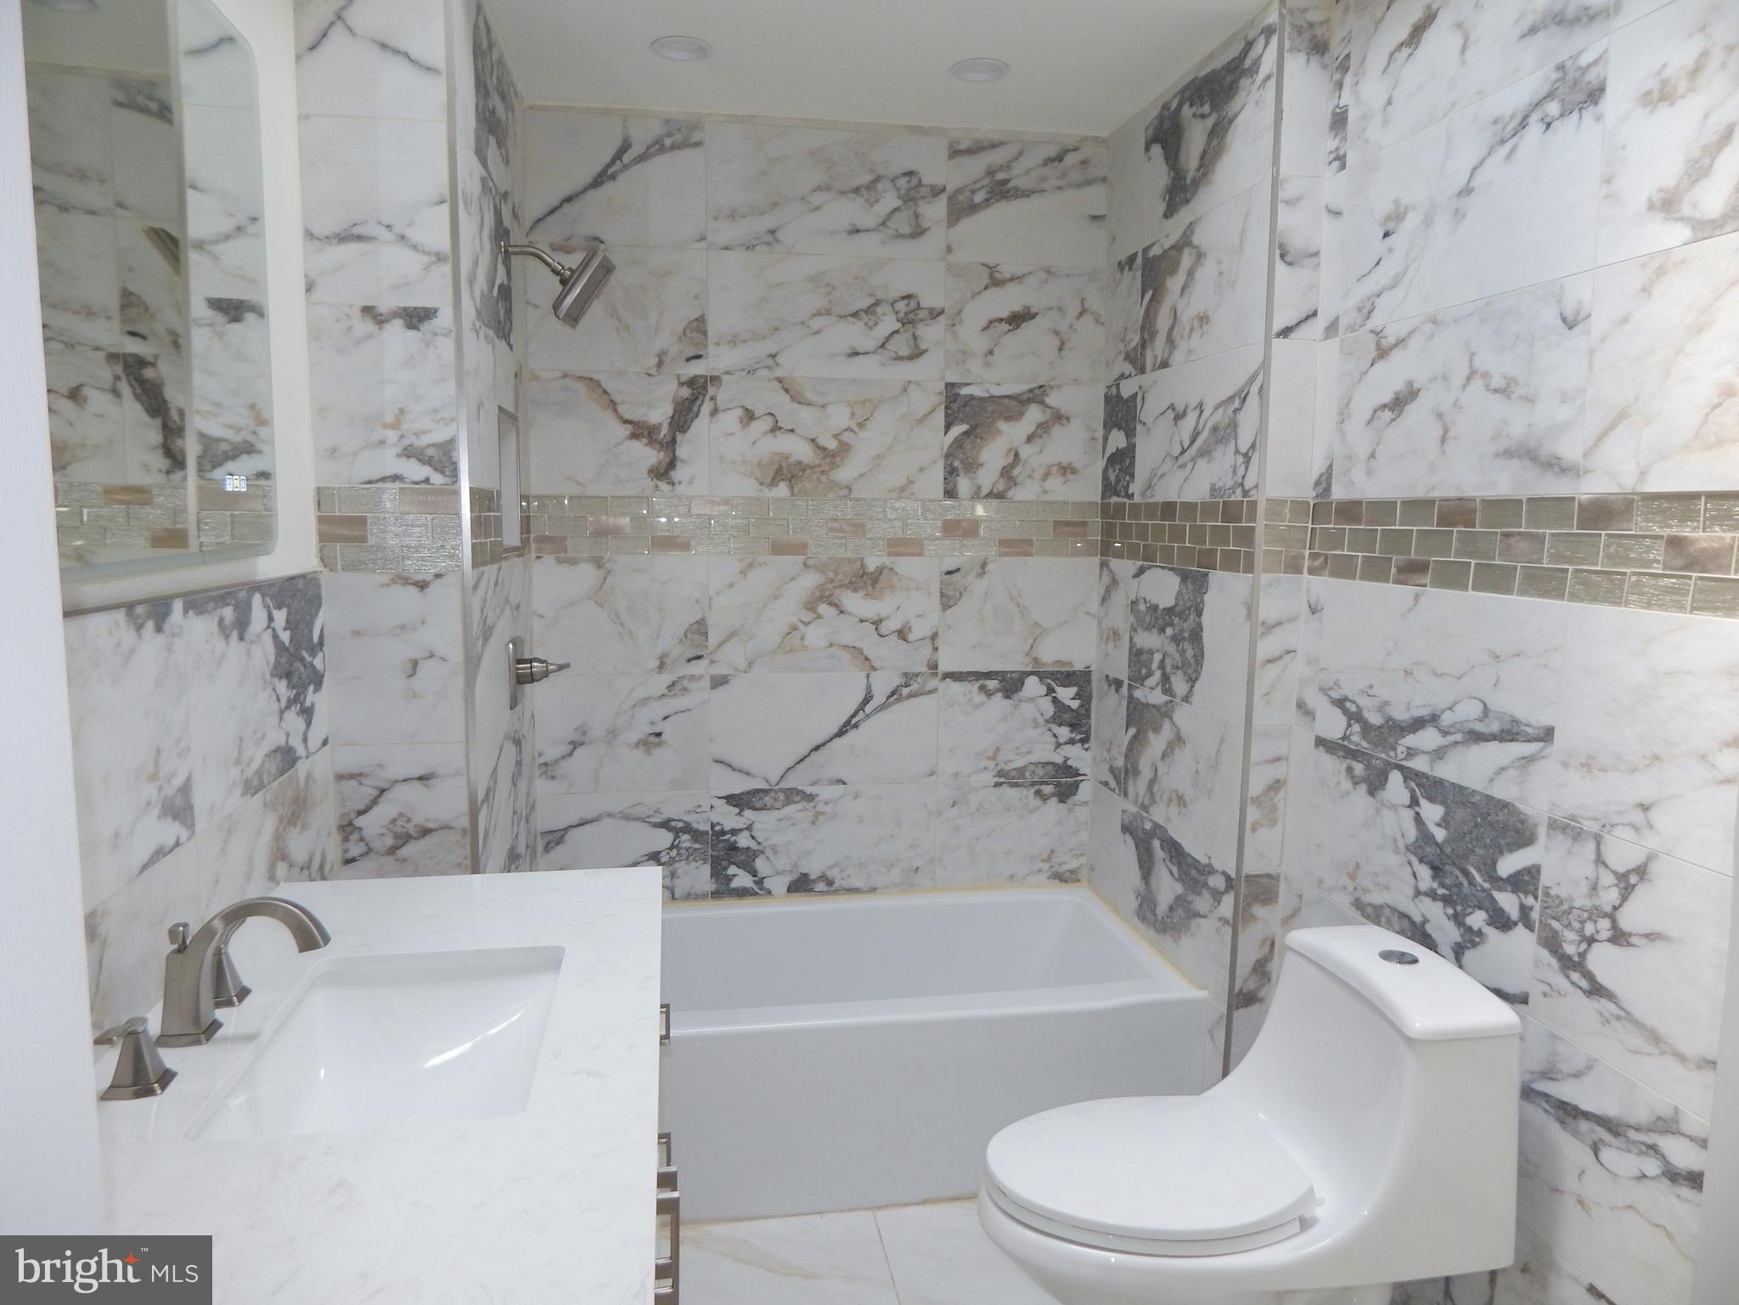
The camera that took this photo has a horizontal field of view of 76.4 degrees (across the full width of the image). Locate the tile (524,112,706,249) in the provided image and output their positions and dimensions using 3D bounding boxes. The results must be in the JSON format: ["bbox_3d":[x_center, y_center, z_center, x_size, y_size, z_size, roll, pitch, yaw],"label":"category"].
[{"bbox_3d":[-0.619,-1.144,2.693,0.436,0.301,0.012,-1,7,-8],"label":"tile"}]

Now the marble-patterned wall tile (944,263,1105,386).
[{"bbox_3d":[0.410,-0.849,2.878,0.428,0.296,0.010,-1,7,-10],"label":"marble-patterned wall tile"}]

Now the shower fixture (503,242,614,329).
[{"bbox_3d":[-0.666,-0.796,2.348,0.235,0.170,0.160,0,7,-8],"label":"shower fixture"}]

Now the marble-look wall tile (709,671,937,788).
[{"bbox_3d":[-0.116,0.206,2.952,0.609,0.305,0.010,0,7,-8],"label":"marble-look wall tile"}]

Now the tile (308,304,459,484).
[{"bbox_3d":[-0.831,-0.440,1.900,0.236,0.305,0.010,0,7,-8],"label":"tile"}]

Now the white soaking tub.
[{"bbox_3d":[-0.057,0.898,2.630,1.492,0.408,0.766,-1,7,-10],"label":"white soaking tub"}]

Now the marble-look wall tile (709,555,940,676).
[{"bbox_3d":[-0.112,-0.099,2.914,0.609,0.305,0.010,0,7,-8],"label":"marble-look wall tile"}]

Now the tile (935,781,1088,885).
[{"bbox_3d":[0.396,0.503,3.057,0.430,0.300,0.012,-1,7,-8],"label":"tile"}]

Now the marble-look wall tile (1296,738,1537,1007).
[{"bbox_3d":[0.930,0.347,1.900,0.010,0.305,0.605,-1,7,-10],"label":"marble-look wall tile"}]

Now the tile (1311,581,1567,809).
[{"bbox_3d":[0.933,0.045,1.861,0.010,0.305,0.605,-1,7,-10],"label":"tile"}]

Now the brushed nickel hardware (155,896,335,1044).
[{"bbox_3d":[-0.690,0.348,1.224,0.178,0.154,0.052,-1,7,-10],"label":"brushed nickel hardware"}]

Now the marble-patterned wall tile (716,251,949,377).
[{"bbox_3d":[-0.103,-0.851,2.813,0.605,0.305,0.010,-1,7,-10],"label":"marble-patterned wall tile"}]

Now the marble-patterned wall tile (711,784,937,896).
[{"bbox_3d":[-0.118,0.508,2.982,0.605,0.300,0.012,-1,7,-8],"label":"marble-patterned wall tile"}]

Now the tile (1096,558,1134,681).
[{"bbox_3d":[0.645,-0.090,2.912,0.010,0.305,0.214,-1,7,-11],"label":"tile"}]

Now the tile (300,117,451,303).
[{"bbox_3d":[-0.823,-0.734,1.849,0.227,0.296,0.010,-1,7,-10],"label":"tile"}]

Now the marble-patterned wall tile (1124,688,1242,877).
[{"bbox_3d":[0.705,0.262,2.525,0.010,0.300,0.589,-1,7,-10],"label":"marble-patterned wall tile"}]

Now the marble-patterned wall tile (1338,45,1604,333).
[{"bbox_3d":[0.938,-0.708,1.772,0.010,0.305,0.605,-1,7,-10],"label":"marble-patterned wall tile"}]

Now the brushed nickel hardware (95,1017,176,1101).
[{"bbox_3d":[-0.732,0.400,1.087,0.055,0.084,0.106,-1,7,-10],"label":"brushed nickel hardware"}]

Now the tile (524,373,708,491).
[{"bbox_3d":[-0.626,-0.549,2.782,0.440,0.305,0.010,0,7,-8],"label":"tile"}]

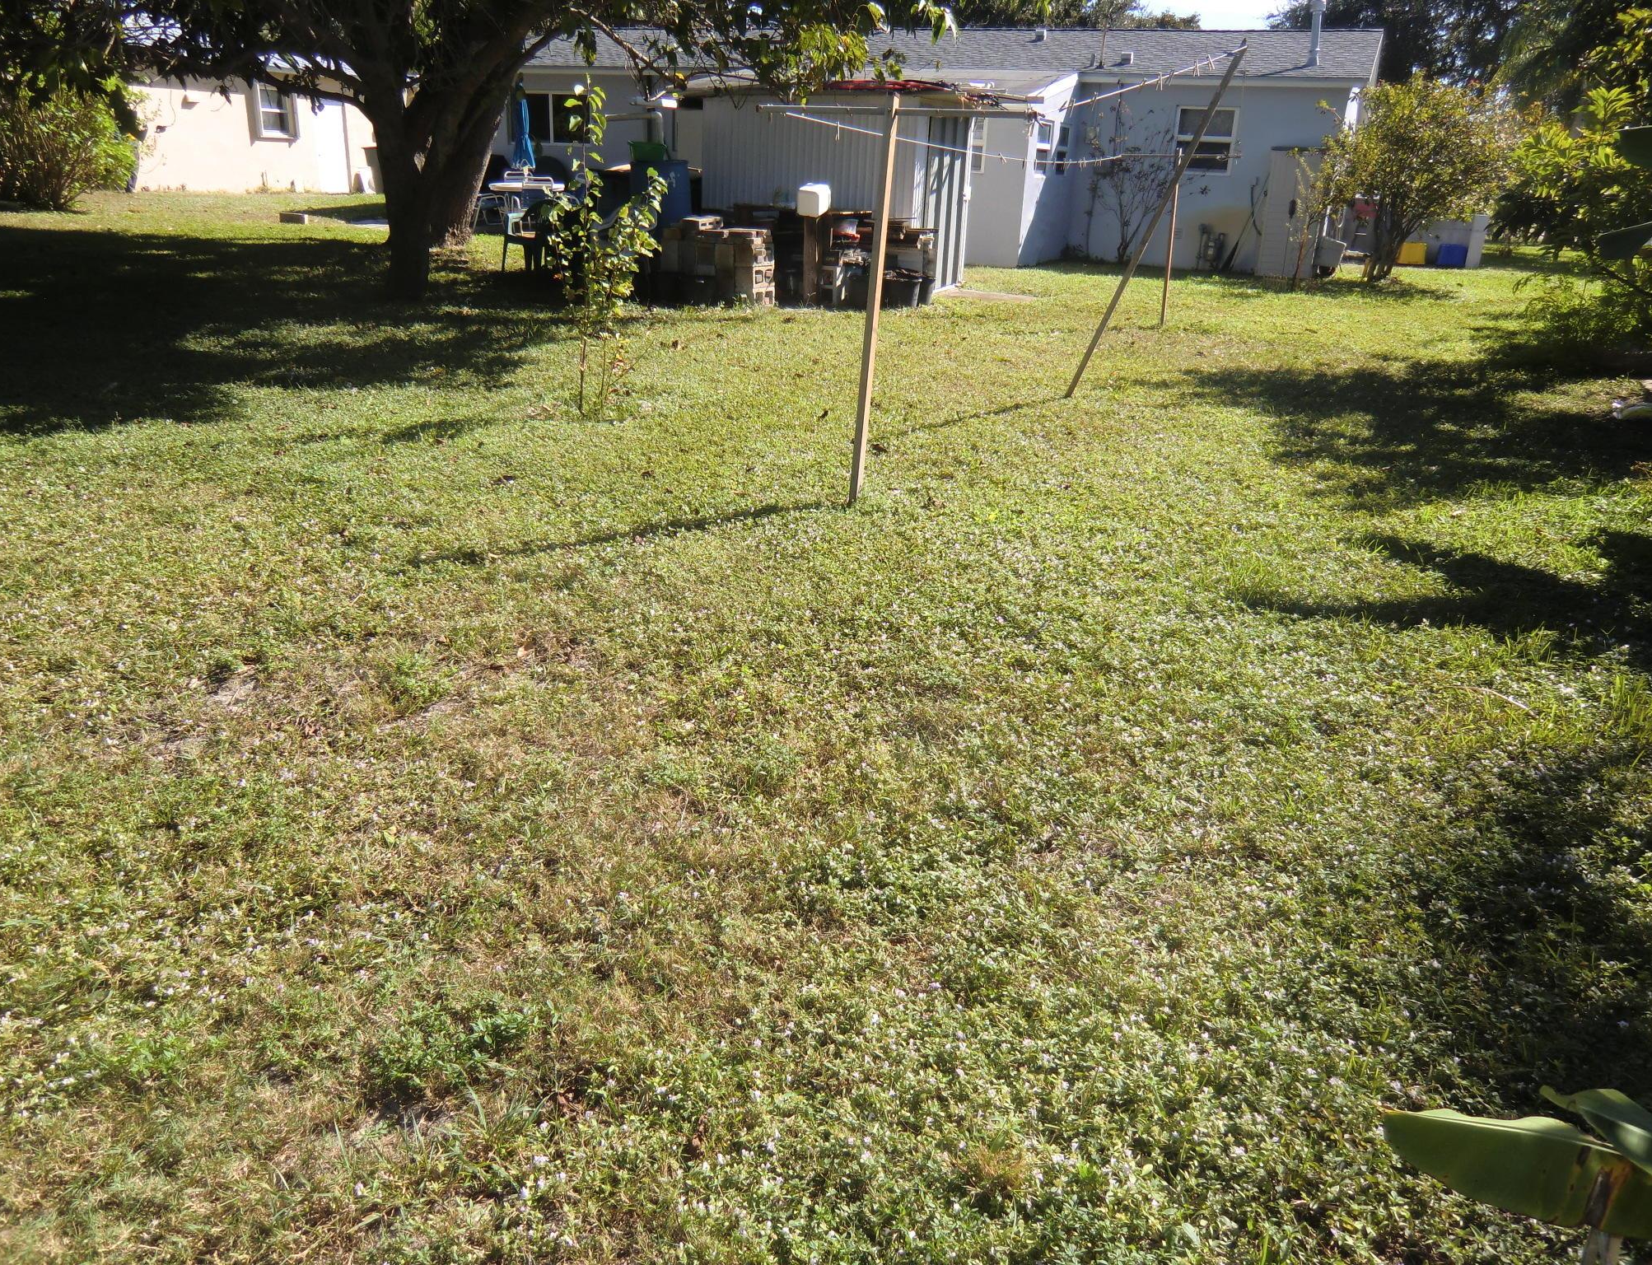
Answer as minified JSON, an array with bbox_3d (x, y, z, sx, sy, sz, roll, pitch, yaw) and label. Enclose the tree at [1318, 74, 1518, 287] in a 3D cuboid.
[{"bbox_3d":[8.112,-6.224,16.143,2.650,2.600,2.500,12,25,22],"label":"tree"}]

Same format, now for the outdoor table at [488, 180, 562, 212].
[{"bbox_3d":[-4.421,-6.219,17.339,1.120,0.720,1.120,-3,23,-13],"label":"outdoor table"}]

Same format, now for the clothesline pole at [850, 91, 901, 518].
[{"bbox_3d":[0.201,-1.379,5.051,0.042,1.730,0.042,18,26,28],"label":"clothesline pole"}]

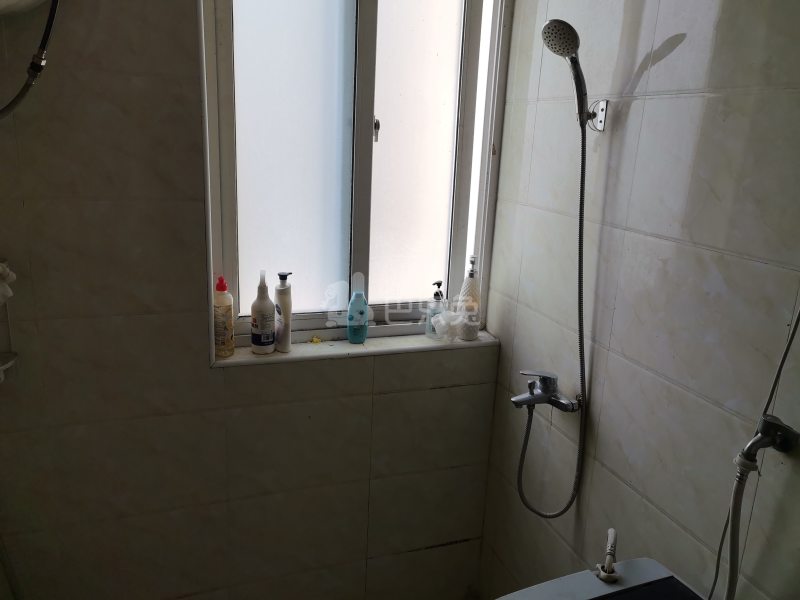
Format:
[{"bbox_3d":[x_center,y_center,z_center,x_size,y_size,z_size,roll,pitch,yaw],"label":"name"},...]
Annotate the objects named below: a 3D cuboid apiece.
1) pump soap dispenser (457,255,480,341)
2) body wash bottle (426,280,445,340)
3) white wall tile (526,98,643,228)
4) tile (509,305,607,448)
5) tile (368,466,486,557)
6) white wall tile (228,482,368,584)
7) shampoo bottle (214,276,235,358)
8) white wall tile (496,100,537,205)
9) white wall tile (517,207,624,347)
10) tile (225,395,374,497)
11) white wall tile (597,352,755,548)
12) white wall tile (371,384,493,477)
[{"bbox_3d":[0.239,-0.006,2.041,0.073,0.278,0.062,5,15,7],"label":"pump soap dispenser"},{"bbox_3d":[0.126,0.032,2.046,0.058,0.190,0.063,-8,18,-35],"label":"body wash bottle"},{"bbox_3d":[0.469,-0.370,1.635,0.010,0.300,0.446,-3,16,-20],"label":"white wall tile"},{"bbox_3d":[0.442,0.209,1.791,0.010,0.300,0.446,-3,16,-20],"label":"tile"},{"bbox_3d":[0.099,0.718,2.148,0.437,0.300,0.010,-3,16,-20],"label":"tile"},{"bbox_3d":[-0.317,0.738,1.995,0.450,0.300,0.010,-3,16,-20],"label":"white wall tile"},{"bbox_3d":[-0.500,0.045,1.772,0.056,0.227,0.052,-3,16,-20],"label":"shampoo bottle"},{"bbox_3d":[0.361,-0.453,1.922,0.010,0.300,0.184,-3,16,-20],"label":"white wall tile"},{"bbox_3d":[0.456,-0.081,1.713,0.010,0.300,0.451,-3,16,-20],"label":"white wall tile"},{"bbox_3d":[-0.301,0.450,1.919,0.445,0.300,0.010,-3,16,-20],"label":"tile"},{"bbox_3d":[0.595,0.325,1.386,0.010,0.300,0.452,-3,16,-20],"label":"white wall tile"},{"bbox_3d":[0.112,0.428,2.070,0.435,0.300,0.010,-3,16,-20],"label":"white wall tile"}]

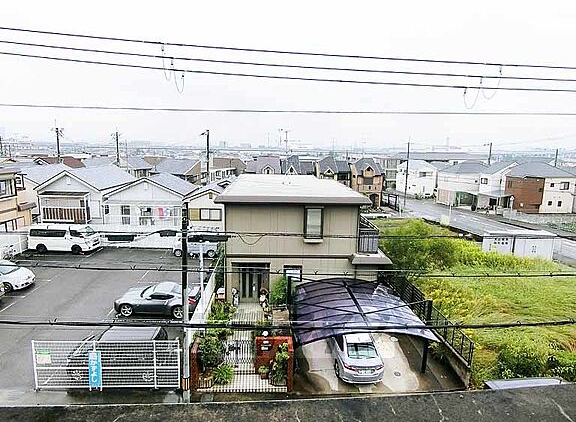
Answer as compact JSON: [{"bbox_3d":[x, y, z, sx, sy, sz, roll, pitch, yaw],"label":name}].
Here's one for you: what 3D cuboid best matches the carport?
[{"bbox_3d":[2.724,4.742,13.720,5.200,2.950,5.200,1,10,-4],"label":"carport"}]

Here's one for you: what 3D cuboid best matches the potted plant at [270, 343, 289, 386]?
[{"bbox_3d":[-0.319,5.626,12.110,0.620,1.350,0.620,1,10,-4],"label":"potted plant"}]

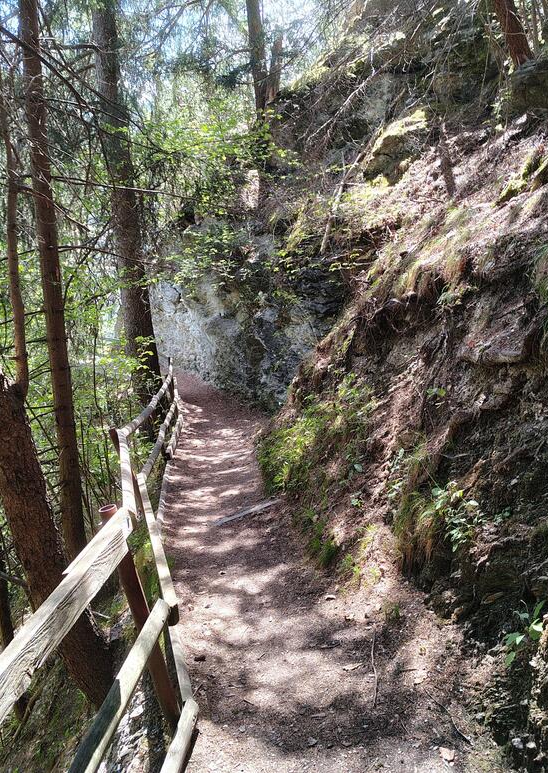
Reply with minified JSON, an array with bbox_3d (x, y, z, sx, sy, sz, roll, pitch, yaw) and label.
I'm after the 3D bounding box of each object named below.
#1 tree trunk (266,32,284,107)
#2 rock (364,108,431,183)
[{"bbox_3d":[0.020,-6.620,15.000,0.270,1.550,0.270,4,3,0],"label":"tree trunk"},{"bbox_3d":[1.940,-3.780,11.200,0.950,0.900,0.850,-1,3,14],"label":"rock"}]

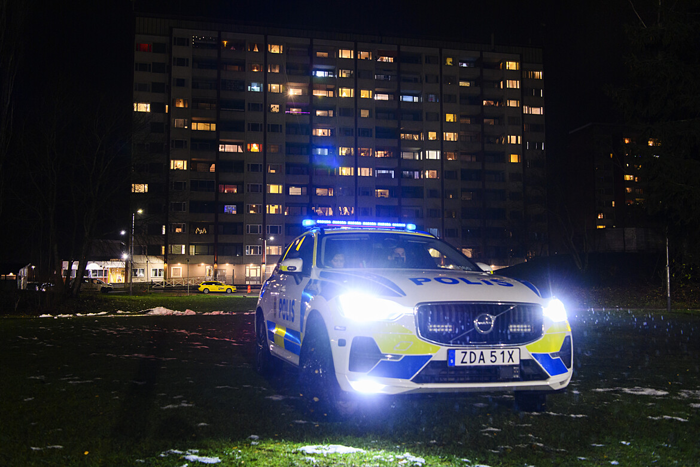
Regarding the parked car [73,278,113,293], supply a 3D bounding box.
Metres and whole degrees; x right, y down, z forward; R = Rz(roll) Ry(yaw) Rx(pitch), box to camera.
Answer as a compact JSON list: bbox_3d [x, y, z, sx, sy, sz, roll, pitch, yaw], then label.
[{"bbox_3d":[-30.412,6.229,78.000,4.600,1.720,1.850,1,-5,-11],"label":"parked car"}]

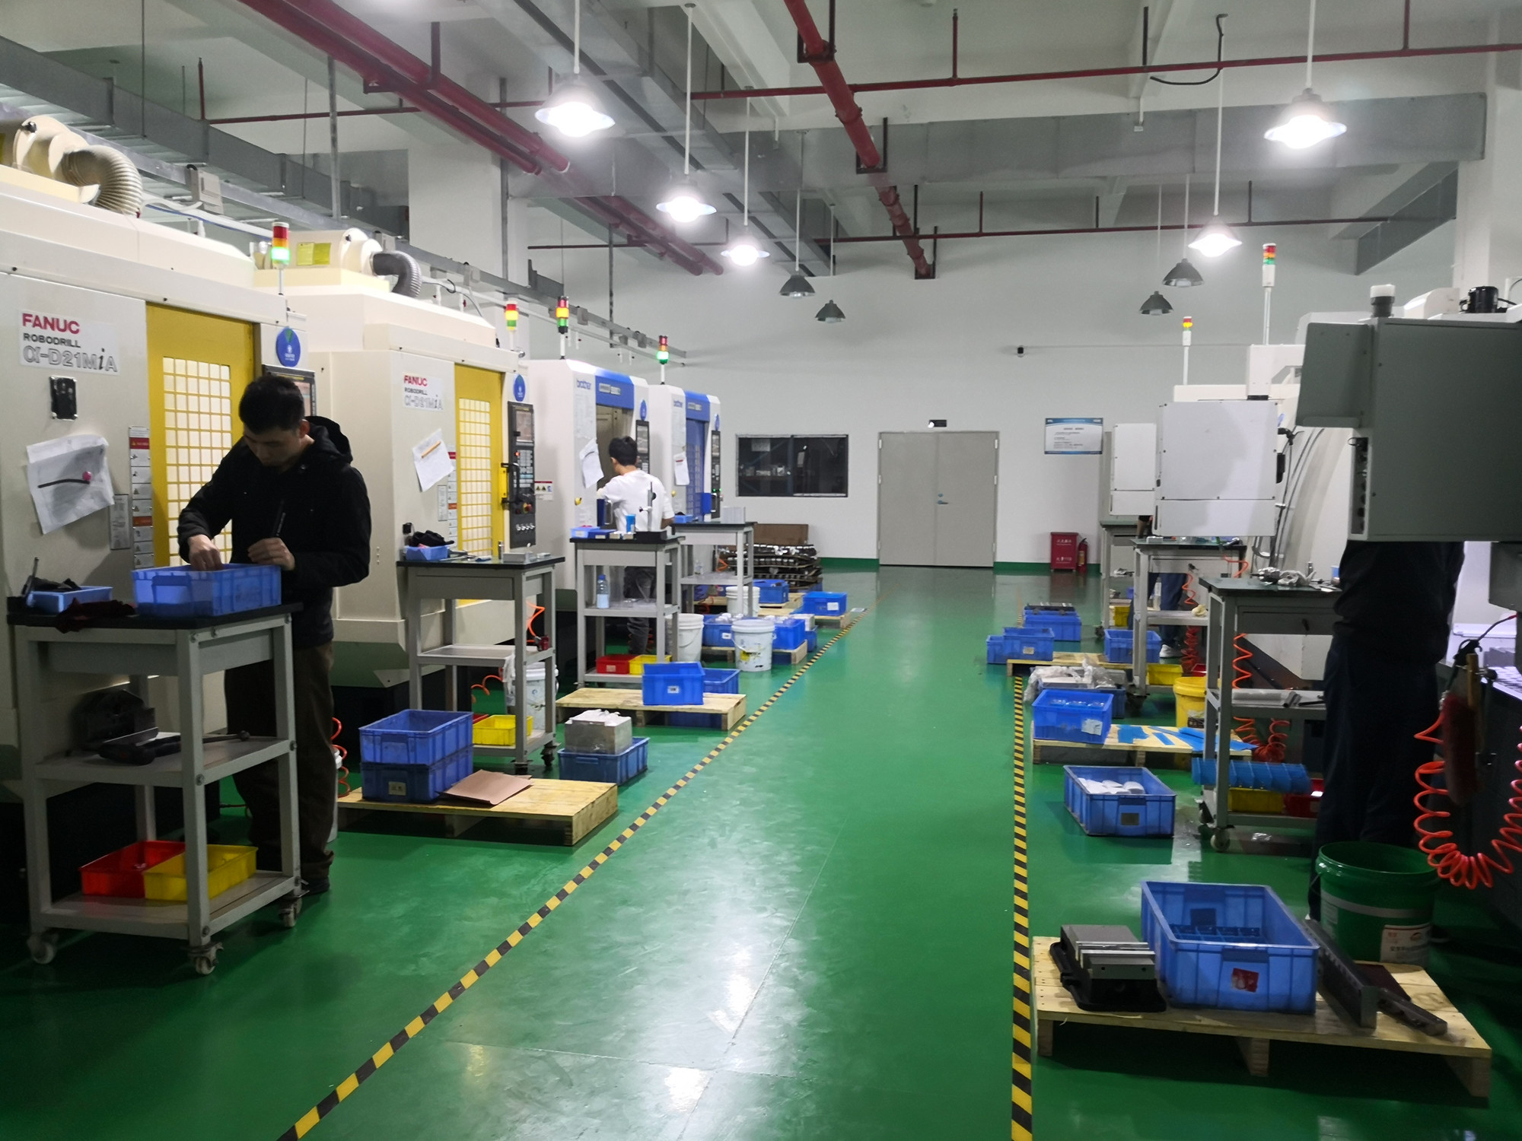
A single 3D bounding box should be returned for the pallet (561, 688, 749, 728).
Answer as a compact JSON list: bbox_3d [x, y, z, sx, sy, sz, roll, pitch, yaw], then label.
[{"bbox_3d":[-0.649,0.825,7.108,1.060,0.113,0.500,1,5,12],"label":"pallet"}]

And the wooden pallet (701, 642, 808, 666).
[{"bbox_3d":[-0.180,0.602,8.970,0.970,0.110,0.475,1,5,12],"label":"wooden pallet"}]

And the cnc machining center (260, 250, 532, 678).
[{"bbox_3d":[-2.625,-0.380,6.763,2.100,2.480,1.590,1,5,12],"label":"cnc machining center"}]

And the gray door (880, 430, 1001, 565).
[{"bbox_3d":[2.692,-1.078,18.000,1.770,2.046,0.070,1,5,12],"label":"gray door"}]

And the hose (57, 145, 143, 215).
[{"bbox_3d":[-2.365,-1.404,4.264,0.150,0.260,0.270,1,5,12],"label":"hose"}]

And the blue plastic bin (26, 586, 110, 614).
[{"bbox_3d":[-2.130,0.084,3.662,0.120,0.064,0.190,1,5,15],"label":"blue plastic bin"}]

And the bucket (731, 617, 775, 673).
[{"bbox_3d":[-0.055,0.527,8.447,0.310,0.345,0.310,0,5,0],"label":"bucket"}]

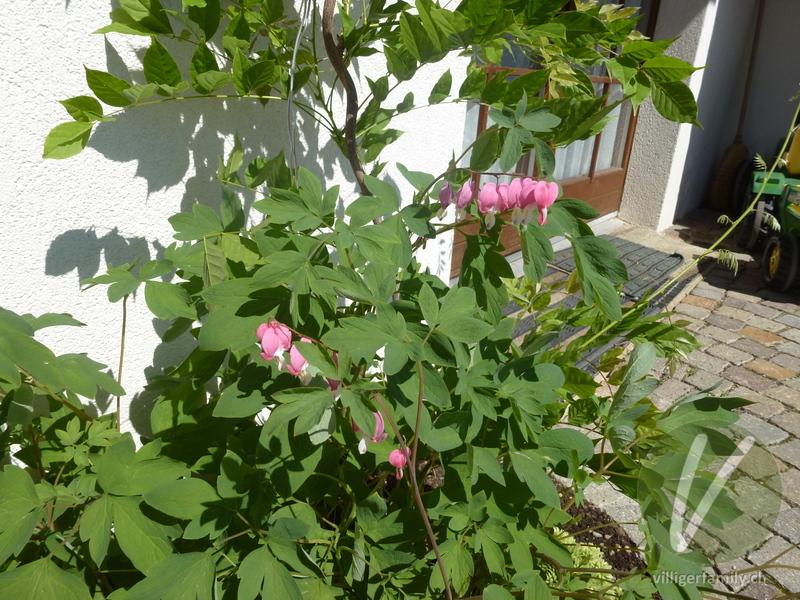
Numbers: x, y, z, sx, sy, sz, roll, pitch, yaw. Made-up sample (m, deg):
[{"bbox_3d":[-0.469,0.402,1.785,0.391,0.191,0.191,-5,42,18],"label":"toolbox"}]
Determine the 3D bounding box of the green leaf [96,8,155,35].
[{"bbox_3d":[-0.367,-0.371,0.740,0.080,0.036,0.040,-10,24,-30],"label":"green leaf"}]

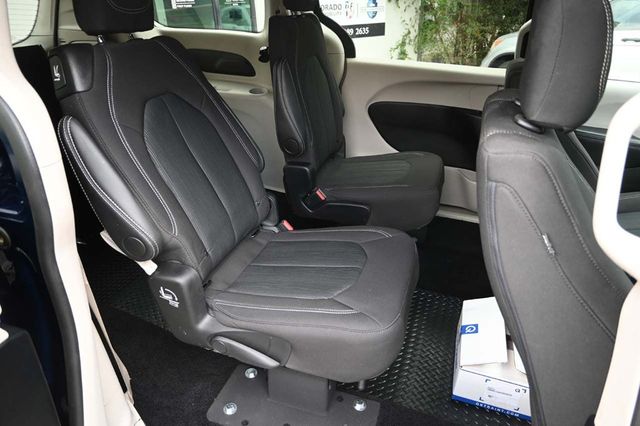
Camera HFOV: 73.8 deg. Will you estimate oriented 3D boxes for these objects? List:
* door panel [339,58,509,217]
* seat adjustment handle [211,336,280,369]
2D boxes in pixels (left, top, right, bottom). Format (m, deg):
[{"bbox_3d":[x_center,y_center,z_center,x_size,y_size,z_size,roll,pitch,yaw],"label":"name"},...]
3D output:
[{"bbox_3d":[0.501,-0.369,2.135,0.850,0.720,0.130,9,30,15],"label":"door panel"},{"bbox_3d":[-0.187,0.349,1.073,0.175,0.046,0.032,20,32,8],"label":"seat adjustment handle"}]

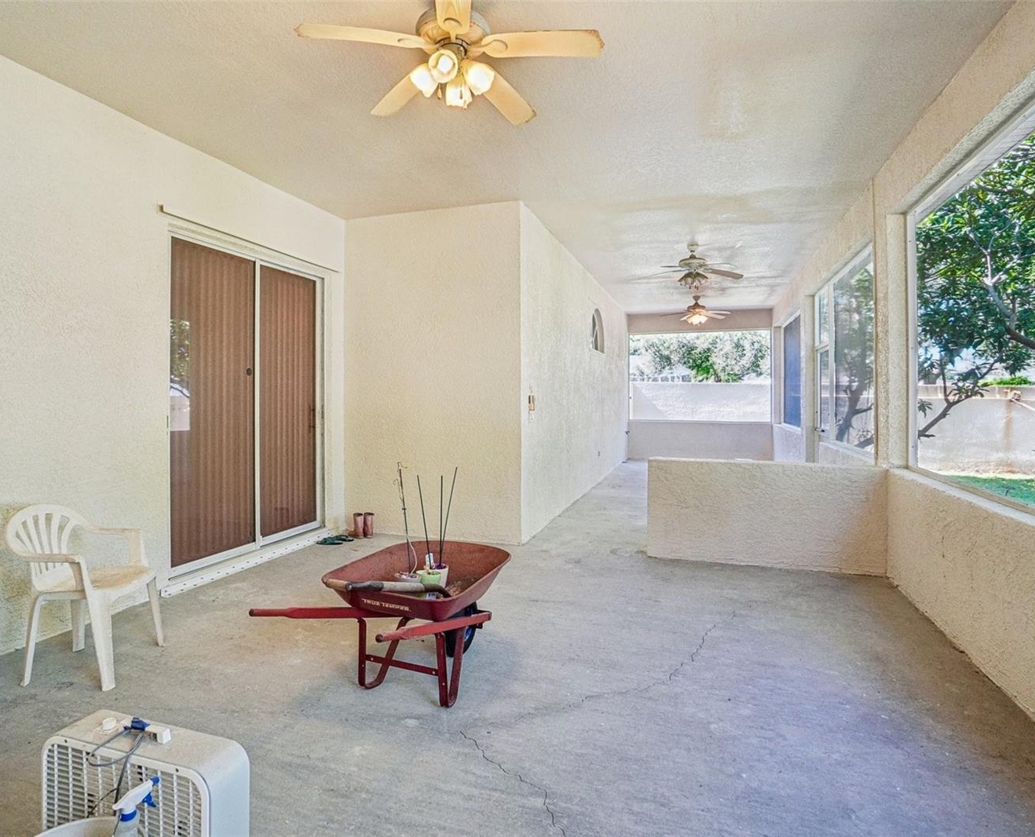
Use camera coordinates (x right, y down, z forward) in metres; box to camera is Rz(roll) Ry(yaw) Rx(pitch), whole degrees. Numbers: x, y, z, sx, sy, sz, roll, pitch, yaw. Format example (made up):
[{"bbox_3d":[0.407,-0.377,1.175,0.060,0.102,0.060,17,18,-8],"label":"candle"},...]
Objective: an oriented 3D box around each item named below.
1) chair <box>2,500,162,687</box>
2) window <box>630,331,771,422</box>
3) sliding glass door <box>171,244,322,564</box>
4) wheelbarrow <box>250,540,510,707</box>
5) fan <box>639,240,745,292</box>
[{"bbox_3d":[-2.180,0.860,2.831,0.550,0.820,0.560,0,2,-3],"label":"chair"},{"bbox_3d":[3.836,-0.876,11.876,2.880,1.880,0.100,1,2,19],"label":"window"},{"bbox_3d":[-2.218,-0.114,4.755,0.100,2.450,1.720,1,2,19],"label":"sliding glass door"},{"bbox_3d":[-0.496,0.966,2.563,0.630,0.620,1.250,1,2,24],"label":"wheelbarrow"},{"bbox_3d":[2.025,-1.768,6.459,1.280,0.560,1.280,1,2,19],"label":"fan"}]

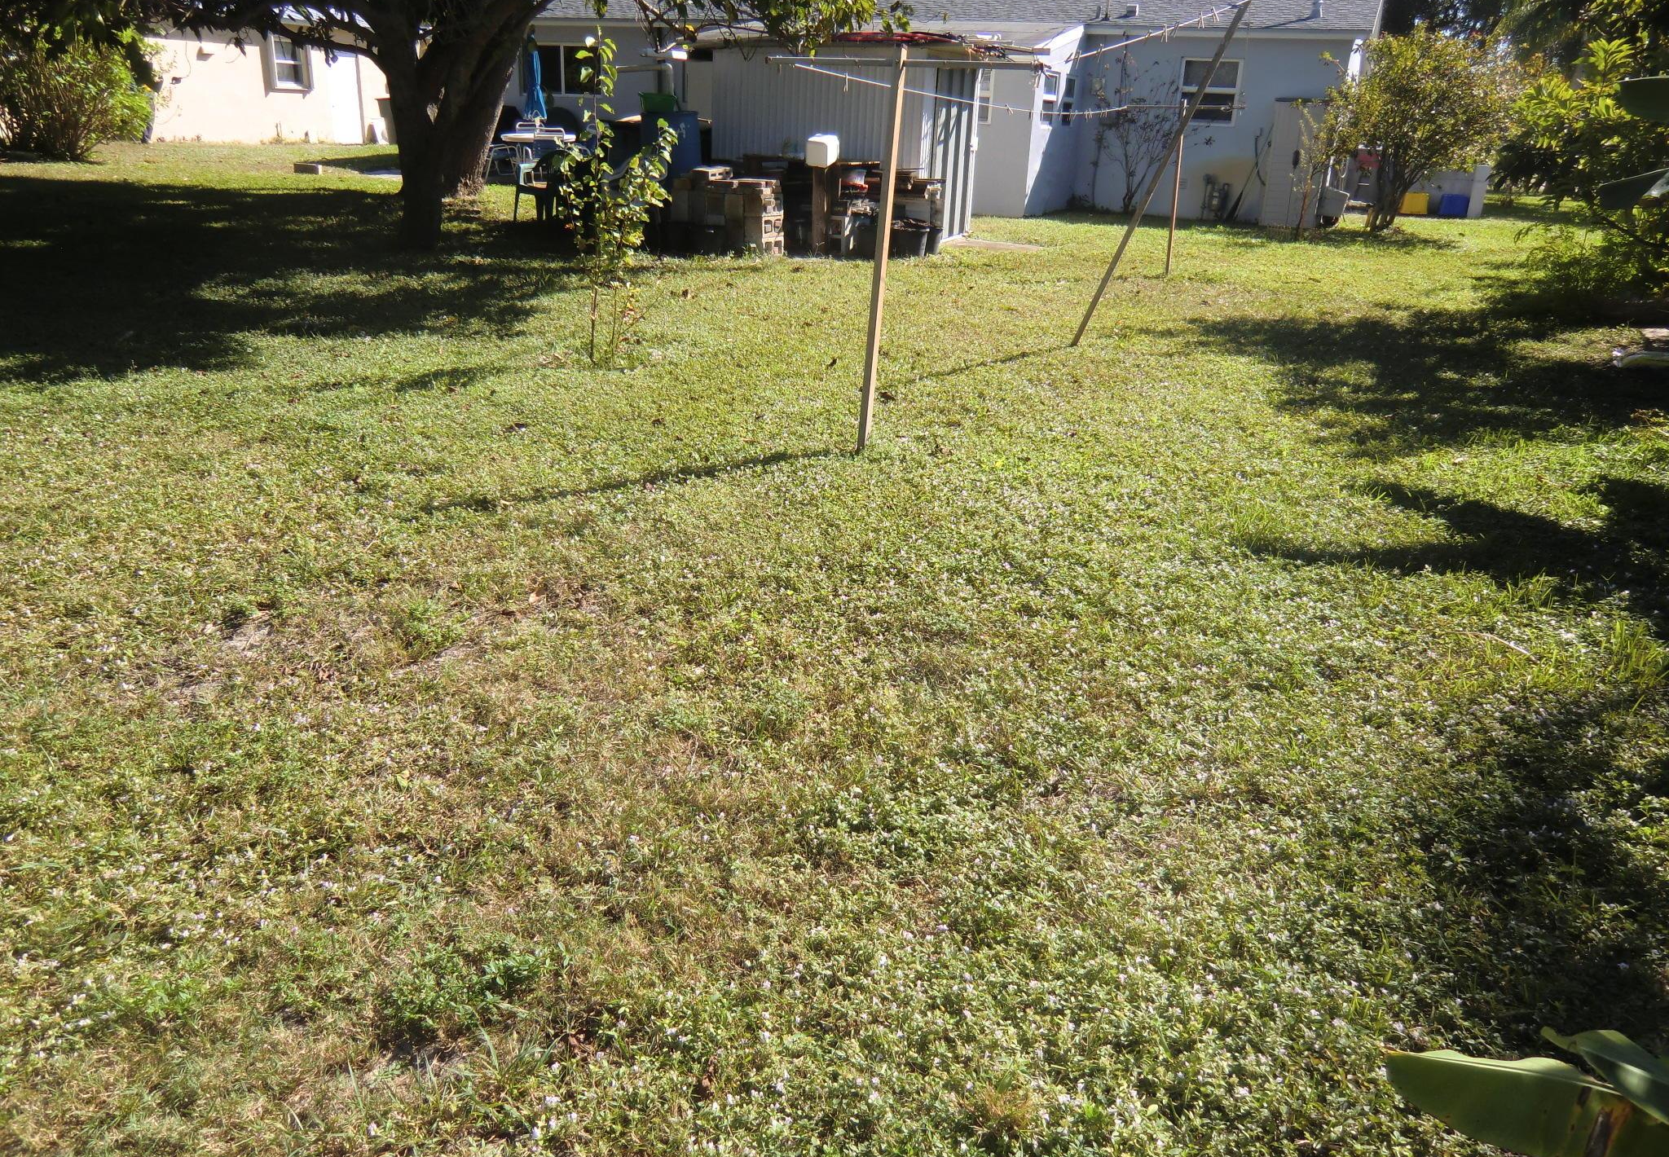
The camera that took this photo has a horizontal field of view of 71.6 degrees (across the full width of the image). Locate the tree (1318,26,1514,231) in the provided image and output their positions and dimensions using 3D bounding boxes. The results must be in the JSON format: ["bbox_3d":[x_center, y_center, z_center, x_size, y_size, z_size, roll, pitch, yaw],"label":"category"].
[{"bbox_3d":[8.112,-6.224,16.143,2.650,2.600,2.500,12,25,22],"label":"tree"}]

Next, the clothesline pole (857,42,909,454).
[{"bbox_3d":[0.201,-1.379,5.051,0.042,1.730,0.042,18,26,28],"label":"clothesline pole"}]

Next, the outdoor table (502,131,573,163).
[{"bbox_3d":[-4.421,-6.219,17.339,1.120,0.720,1.120,-3,23,-13],"label":"outdoor table"}]

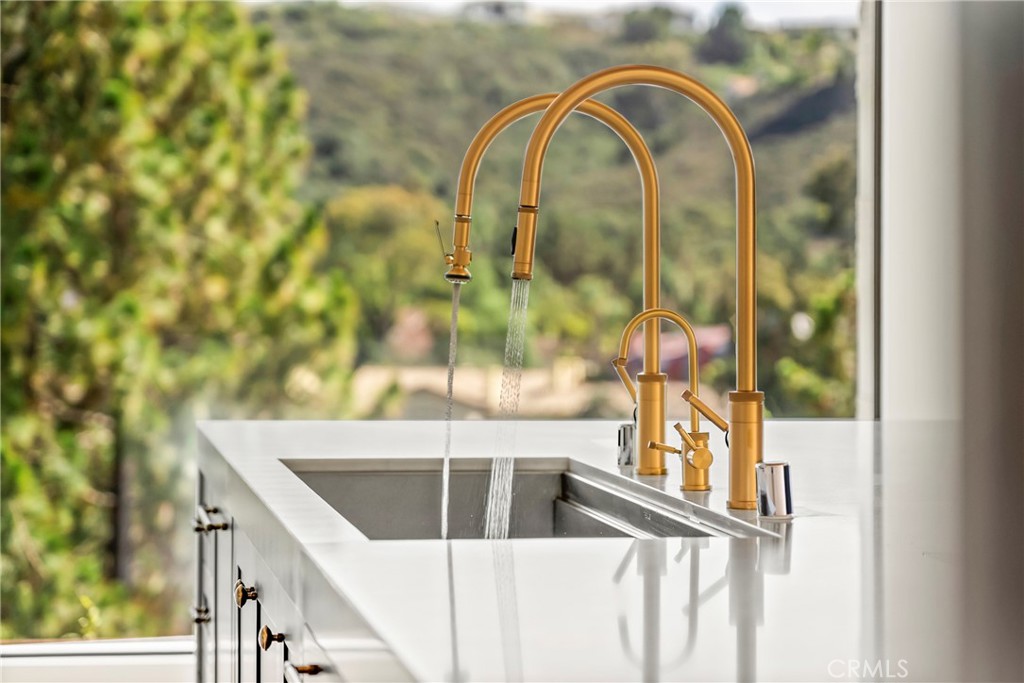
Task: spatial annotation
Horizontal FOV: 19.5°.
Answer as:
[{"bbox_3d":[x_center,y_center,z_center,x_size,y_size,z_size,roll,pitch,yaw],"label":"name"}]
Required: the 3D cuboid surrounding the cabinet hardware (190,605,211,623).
[{"bbox_3d":[-0.591,0.523,5.686,0.031,0.014,0.190,0,1,-8],"label":"cabinet hardware"}]

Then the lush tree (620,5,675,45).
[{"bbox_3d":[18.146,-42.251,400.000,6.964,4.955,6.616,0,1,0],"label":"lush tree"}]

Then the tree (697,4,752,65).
[{"bbox_3d":[28.458,-41.046,400.000,7.232,7.901,6.870,0,1,0],"label":"tree"}]

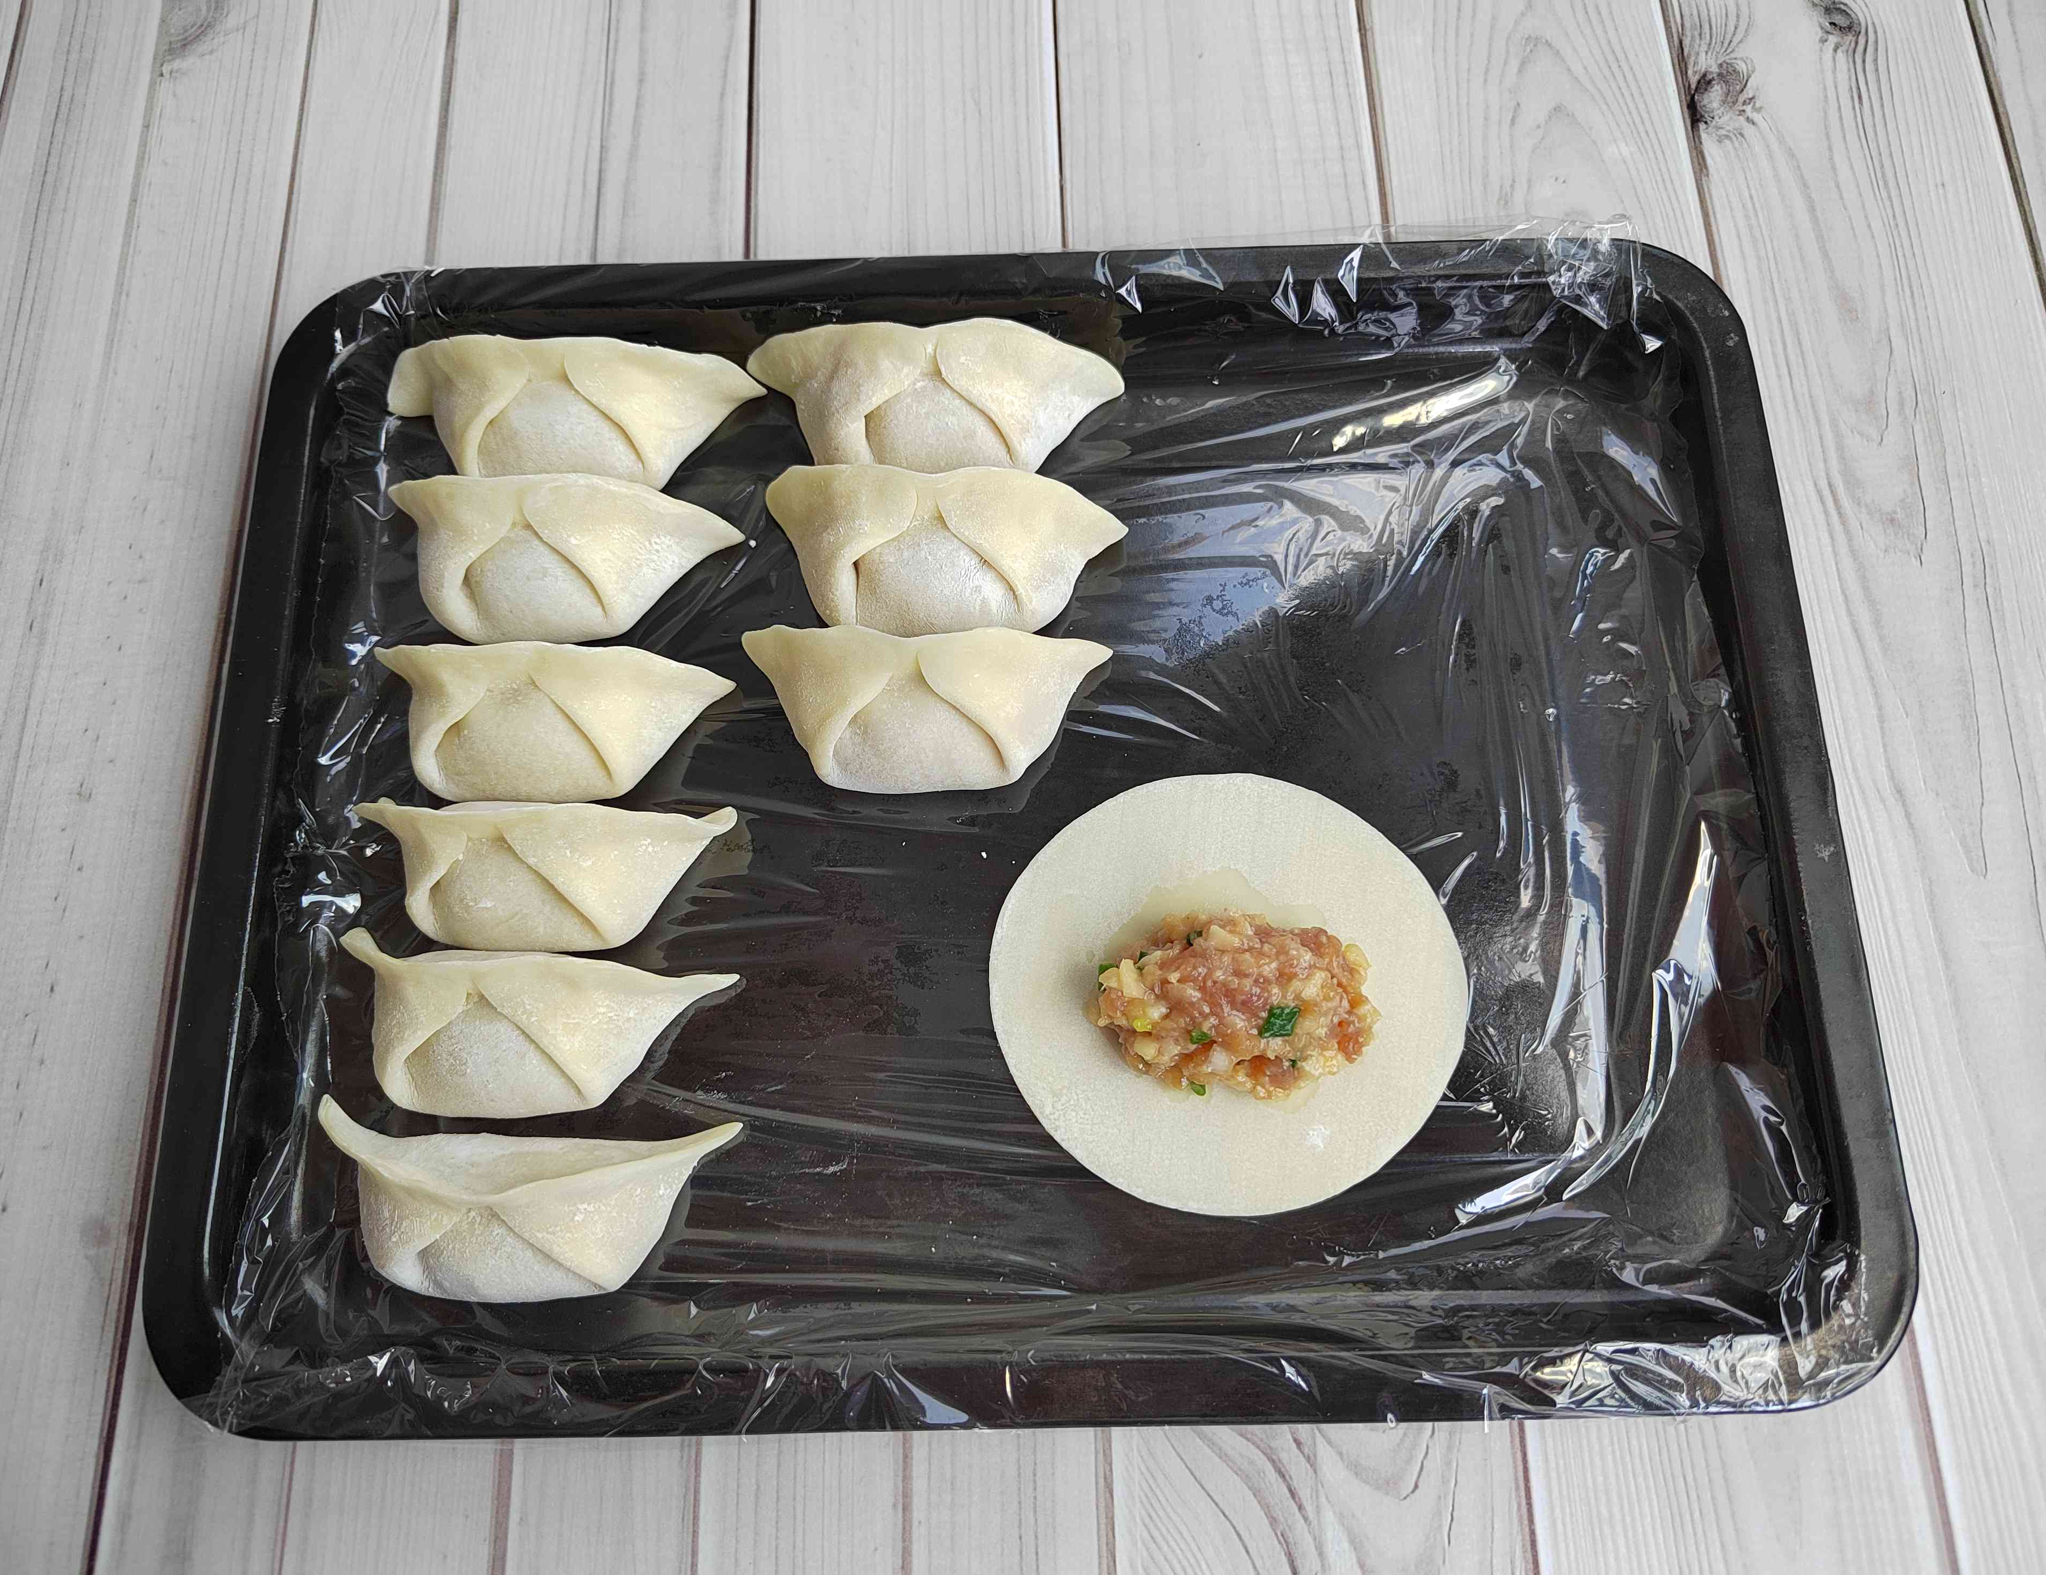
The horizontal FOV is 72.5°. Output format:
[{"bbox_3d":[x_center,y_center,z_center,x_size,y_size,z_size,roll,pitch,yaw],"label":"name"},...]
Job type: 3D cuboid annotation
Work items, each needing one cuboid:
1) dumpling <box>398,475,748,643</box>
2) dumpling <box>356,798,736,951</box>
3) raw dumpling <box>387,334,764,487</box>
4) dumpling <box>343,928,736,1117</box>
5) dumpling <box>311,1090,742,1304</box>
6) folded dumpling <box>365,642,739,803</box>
[{"bbox_3d":[-0.107,-0.058,0.338,0.083,0.033,0.037,2,74,1],"label":"dumpling"},{"bbox_3d":[-0.105,0.017,0.317,0.084,0.033,0.036,0,74,0],"label":"dumpling"},{"bbox_3d":[-0.109,-0.099,0.349,0.090,0.033,0.037,0,74,0],"label":"raw dumpling"},{"bbox_3d":[-0.103,0.053,0.306,0.085,0.033,0.037,2,74,1],"label":"dumpling"},{"bbox_3d":[-0.102,0.089,0.296,0.087,0.033,0.040,1,74,1],"label":"dumpling"},{"bbox_3d":[-0.106,-0.018,0.327,0.082,0.033,0.036,2,74,1],"label":"folded dumpling"}]

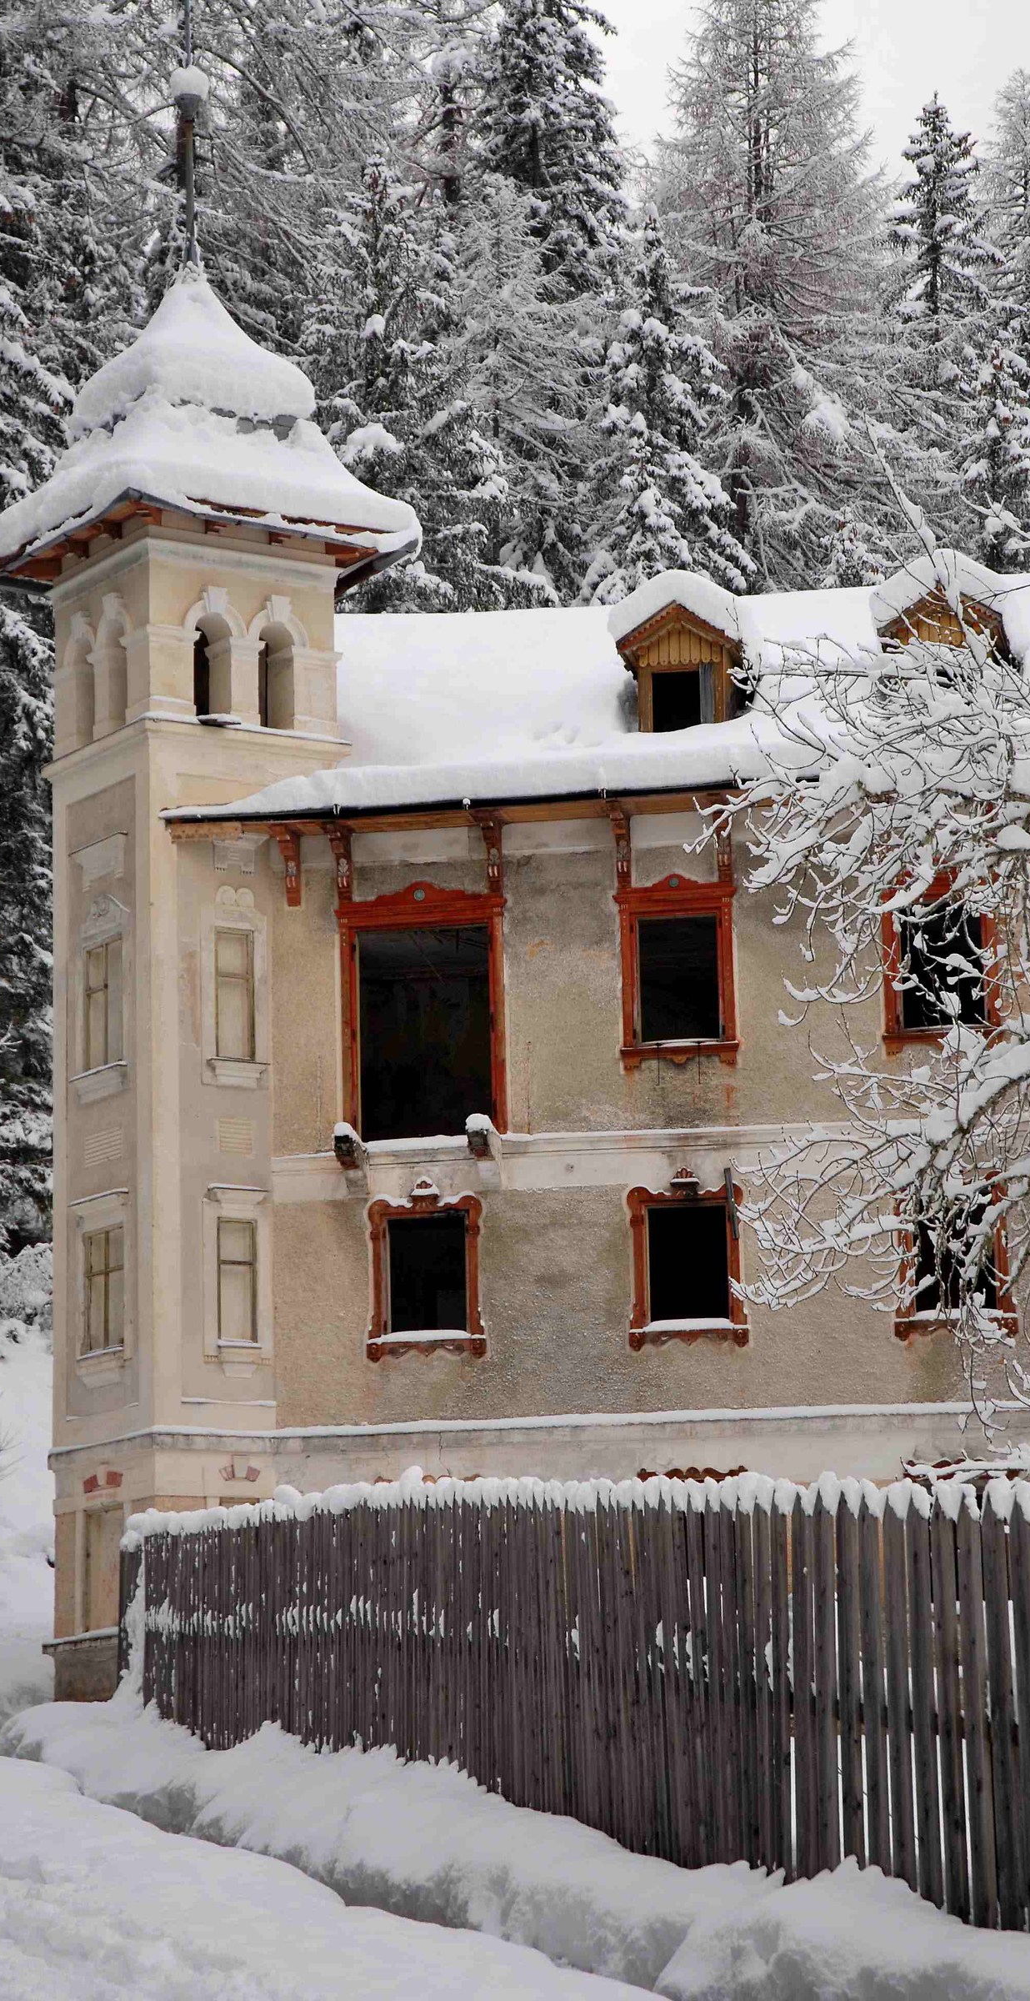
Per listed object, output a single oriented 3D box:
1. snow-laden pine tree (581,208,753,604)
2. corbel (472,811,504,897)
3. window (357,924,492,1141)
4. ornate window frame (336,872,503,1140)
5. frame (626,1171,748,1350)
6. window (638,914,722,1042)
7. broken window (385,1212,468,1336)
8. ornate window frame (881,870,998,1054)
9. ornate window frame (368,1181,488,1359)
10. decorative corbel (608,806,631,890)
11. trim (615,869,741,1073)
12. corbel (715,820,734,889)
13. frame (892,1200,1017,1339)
[{"bbox_3d":[2.357,-7.836,73.980,3.200,10.000,3.200,-4,-12,11],"label":"snow-laden pine tree"},{"bbox_3d":[-0.306,-1.653,52.381,0.221,0.843,0.650,-4,-12,11],"label":"corbel"},{"bbox_3d":[-1.052,0.367,54.391,1.576,2.560,0.220,-3,-12,8],"label":"window"},{"bbox_3d":[-1.051,0.097,52.490,1.901,2.815,0.220,-4,-12,11],"label":"ornate window frame"},{"bbox_3d":[1.884,2.858,51.304,1.267,1.880,0.220,-4,-12,11],"label":"frame"},{"bbox_3d":[1.897,-0.255,54.061,0.981,1.496,0.200,-3,-12,8],"label":"window"},{"bbox_3d":[-1.009,3.140,53.829,0.948,1.416,0.200,-3,-12,8],"label":"broken window"},{"bbox_3d":[4.678,-0.447,51.385,1.221,2.075,0.220,-4,-12,11],"label":"ornate window frame"},{"bbox_3d":[-1.039,3.118,53.786,1.409,2.071,0.200,-3,-12,8],"label":"ornate window frame"},{"bbox_3d":[1.224,-1.755,54.135,0.200,0.850,0.640,-3,-12,8],"label":"decorative corbel"},{"bbox_3d":[1.813,-0.339,51.971,1.296,2.113,0.220,-4,-12,11],"label":"trim"},{"bbox_3d":[2.263,-1.749,51.856,0.202,0.851,0.650,-4,-12,11],"label":"corbel"},{"bbox_3d":[4.769,2.782,50.707,1.250,1.738,0.220,-4,-12,11],"label":"frame"}]

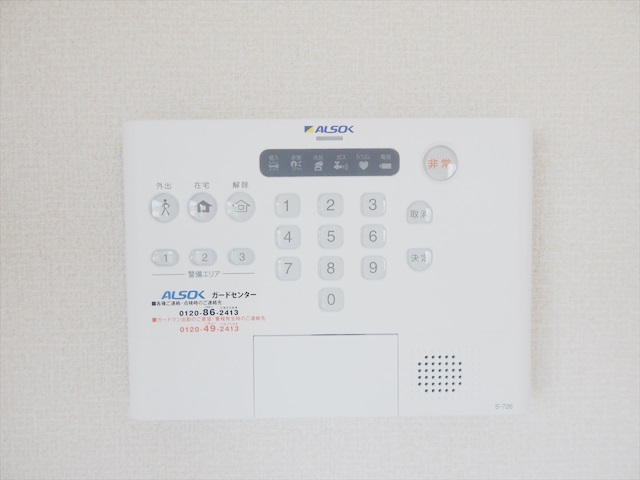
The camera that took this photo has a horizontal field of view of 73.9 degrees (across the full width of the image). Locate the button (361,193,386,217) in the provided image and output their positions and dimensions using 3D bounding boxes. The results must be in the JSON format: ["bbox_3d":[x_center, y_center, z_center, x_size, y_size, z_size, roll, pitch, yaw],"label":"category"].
[{"bbox_3d":[0.027,-0.018,0.213,0.013,0.012,0.003,-1,2,0],"label":"button"}]

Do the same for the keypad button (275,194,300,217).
[{"bbox_3d":[-0.016,-0.017,0.213,0.013,0.012,0.003,-1,2,0],"label":"keypad button"}]

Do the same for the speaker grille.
[{"bbox_3d":[0.061,0.068,0.218,0.022,0.019,0.002,-1,2,0],"label":"speaker grille"}]

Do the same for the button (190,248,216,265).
[{"bbox_3d":[-0.059,0.009,0.213,0.014,0.008,0.003,-1,2,0],"label":"button"}]

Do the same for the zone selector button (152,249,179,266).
[{"bbox_3d":[-0.078,0.009,0.213,0.014,0.009,0.003,-1,2,0],"label":"zone selector button"}]

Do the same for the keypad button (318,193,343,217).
[{"bbox_3d":[0.005,-0.018,0.213,0.013,0.012,0.003,-1,2,0],"label":"keypad button"}]

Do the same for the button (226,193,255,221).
[{"bbox_3d":[-0.040,-0.017,0.213,0.015,0.015,0.003,-1,2,0],"label":"button"}]

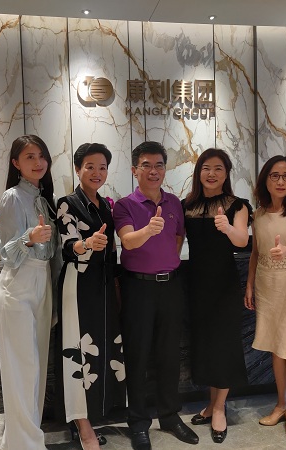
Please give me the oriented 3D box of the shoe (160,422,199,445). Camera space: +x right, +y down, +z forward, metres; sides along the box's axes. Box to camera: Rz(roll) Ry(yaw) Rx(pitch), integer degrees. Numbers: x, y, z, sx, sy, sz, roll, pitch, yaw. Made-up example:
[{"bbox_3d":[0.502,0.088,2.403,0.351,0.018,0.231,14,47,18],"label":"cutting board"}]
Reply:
[{"bbox_3d":[0.217,1.182,2.774,0.105,0.110,0.285,-4,4,-39],"label":"shoe"}]

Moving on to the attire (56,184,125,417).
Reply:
[{"bbox_3d":[-0.277,0.450,2.609,0.410,1.300,0.310,-3,3,-18],"label":"attire"}]

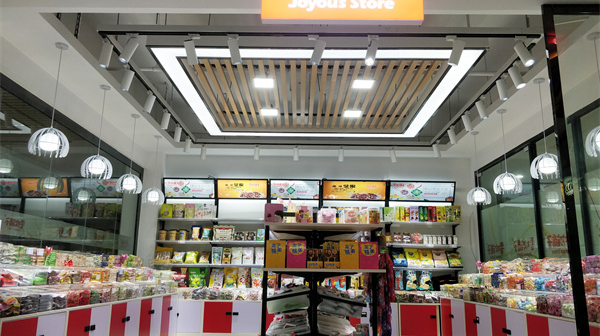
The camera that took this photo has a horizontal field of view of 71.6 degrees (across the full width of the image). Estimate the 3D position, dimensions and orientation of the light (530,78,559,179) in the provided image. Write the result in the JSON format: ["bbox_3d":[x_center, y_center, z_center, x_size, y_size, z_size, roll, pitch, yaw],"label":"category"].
[{"bbox_3d":[2.507,-0.407,4.263,0.355,1.055,0.355,1,-14,1],"label":"light"}]

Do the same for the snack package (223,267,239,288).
[{"bbox_3d":[-1.106,1.778,6.712,0.240,0.329,0.080,1,-24,1],"label":"snack package"}]

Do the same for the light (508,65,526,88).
[{"bbox_3d":[2.219,-0.931,4.252,0.092,0.234,0.092,-23,-23,26],"label":"light"}]

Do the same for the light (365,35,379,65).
[{"bbox_3d":[0.644,-1.058,3.747,0.130,0.265,0.110,14,-19,-43],"label":"light"}]

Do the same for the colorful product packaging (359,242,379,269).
[{"bbox_3d":[0.540,0.687,3.253,0.153,0.213,0.100,1,-14,1],"label":"colorful product packaging"}]

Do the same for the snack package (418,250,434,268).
[{"bbox_3d":[2.053,1.473,6.752,0.260,0.294,0.070,1,-31,1],"label":"snack package"}]

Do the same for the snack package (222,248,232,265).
[{"bbox_3d":[-1.260,1.534,7.213,0.159,0.279,0.080,1,-14,1],"label":"snack package"}]

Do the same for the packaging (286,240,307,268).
[{"bbox_3d":[-0.020,0.613,2.945,0.135,0.188,0.095,1,-14,1],"label":"packaging"}]

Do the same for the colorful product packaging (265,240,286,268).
[{"bbox_3d":[-0.197,0.722,3.460,0.160,0.225,0.100,1,-14,1],"label":"colorful product packaging"}]

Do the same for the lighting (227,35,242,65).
[{"bbox_3d":[-0.600,-1.090,3.837,0.130,0.275,0.110,13,-18,-39],"label":"lighting"}]

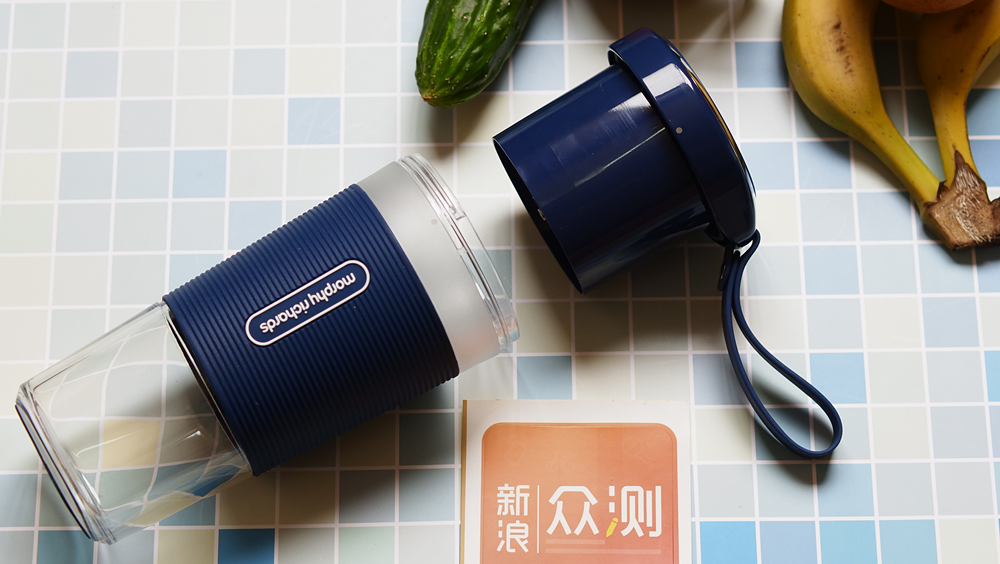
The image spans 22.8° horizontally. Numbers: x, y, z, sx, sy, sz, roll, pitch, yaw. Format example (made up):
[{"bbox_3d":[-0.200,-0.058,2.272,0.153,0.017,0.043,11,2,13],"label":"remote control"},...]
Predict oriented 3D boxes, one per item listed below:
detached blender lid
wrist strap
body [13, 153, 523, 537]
[{"bbox_3d":[0.048,-0.043,0.945,0.075,0.087,0.087,-29,71,-1],"label":"detached blender lid"},{"bbox_3d":[0.102,0.027,0.945,0.031,0.027,0.088,-22,70,-8],"label":"wrist strap"},{"bbox_3d":[-0.088,0.028,0.921,0.174,0.082,0.082,-29,77,-8],"label":"body"}]

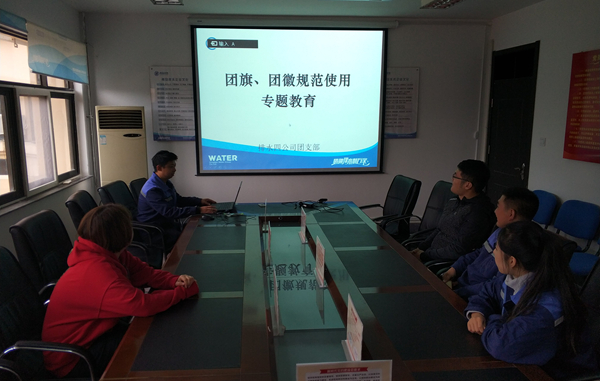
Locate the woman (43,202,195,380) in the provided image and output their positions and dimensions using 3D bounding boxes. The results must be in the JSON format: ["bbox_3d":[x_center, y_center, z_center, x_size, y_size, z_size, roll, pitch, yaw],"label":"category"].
[{"bbox_3d":[-0.830,0.653,2.183,0.760,1.180,0.500,-3,10,-19],"label":"woman"}]

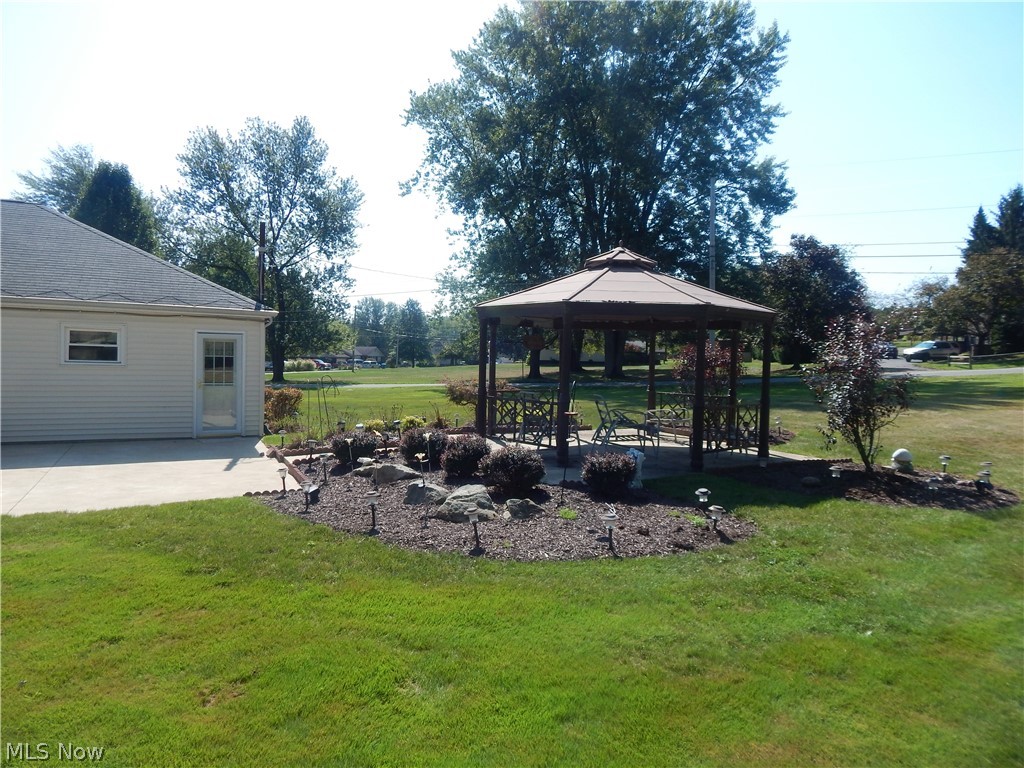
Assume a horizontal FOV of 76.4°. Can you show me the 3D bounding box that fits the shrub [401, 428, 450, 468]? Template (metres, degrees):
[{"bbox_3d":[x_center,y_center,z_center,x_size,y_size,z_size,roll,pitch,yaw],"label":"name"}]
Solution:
[{"bbox_3d":[-1.378,1.016,10.250,0.750,0.630,0.730,1,2,-8],"label":"shrub"}]

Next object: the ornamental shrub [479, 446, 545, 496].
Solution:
[{"bbox_3d":[0.003,1.008,8.038,0.800,0.570,0.800,2,2,0],"label":"ornamental shrub"}]

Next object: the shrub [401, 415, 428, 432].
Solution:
[{"bbox_3d":[-1.961,0.789,12.991,0.530,0.400,0.500,2,2,0],"label":"shrub"}]

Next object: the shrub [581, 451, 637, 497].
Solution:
[{"bbox_3d":[1.275,1.183,8.600,0.720,0.620,0.720,2,2,8],"label":"shrub"}]

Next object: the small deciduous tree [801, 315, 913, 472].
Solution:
[{"bbox_3d":[5.707,0.157,10.750,1.800,2.600,1.700,3,3,28],"label":"small deciduous tree"}]

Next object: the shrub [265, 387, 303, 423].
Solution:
[{"bbox_3d":[-5.677,0.468,15.982,1.080,0.860,1.000,2,2,0],"label":"shrub"}]

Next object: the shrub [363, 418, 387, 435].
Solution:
[{"bbox_3d":[-2.768,0.866,13.100,0.490,0.370,0.480,1,2,-12],"label":"shrub"}]

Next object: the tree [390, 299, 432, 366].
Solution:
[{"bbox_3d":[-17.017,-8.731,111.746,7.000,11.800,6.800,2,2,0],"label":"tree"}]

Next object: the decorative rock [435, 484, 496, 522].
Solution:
[{"bbox_3d":[-0.477,1.199,6.744,0.620,0.300,0.480,2,2,0],"label":"decorative rock"}]

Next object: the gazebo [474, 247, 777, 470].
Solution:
[{"bbox_3d":[1.971,-0.714,12.065,5.036,3.718,5.036,2,2,4],"label":"gazebo"}]

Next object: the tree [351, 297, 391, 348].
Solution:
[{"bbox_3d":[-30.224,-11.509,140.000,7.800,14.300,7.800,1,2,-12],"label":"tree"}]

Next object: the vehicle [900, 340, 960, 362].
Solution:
[{"bbox_3d":[33.881,-2.622,52.500,4.550,1.720,1.830,0,2,-26],"label":"vehicle"}]

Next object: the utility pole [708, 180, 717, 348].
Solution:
[{"bbox_3d":[10.154,-5.271,32.783,0.300,10.100,0.300,2,2,0],"label":"utility pole"}]

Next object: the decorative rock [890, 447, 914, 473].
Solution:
[{"bbox_3d":[6.455,1.264,10.750,0.380,0.400,0.380,3,3,31],"label":"decorative rock"}]

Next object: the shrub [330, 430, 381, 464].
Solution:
[{"bbox_3d":[-2.382,0.920,9.990,0.790,0.480,0.780,2,2,0],"label":"shrub"}]

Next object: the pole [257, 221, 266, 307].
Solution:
[{"bbox_3d":[-5.192,-2.500,13.500,0.170,1.800,0.170,1,2,-24],"label":"pole"}]

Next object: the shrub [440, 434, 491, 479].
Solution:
[{"bbox_3d":[-0.627,0.958,9.088,0.720,0.560,0.720,2,2,0],"label":"shrub"}]

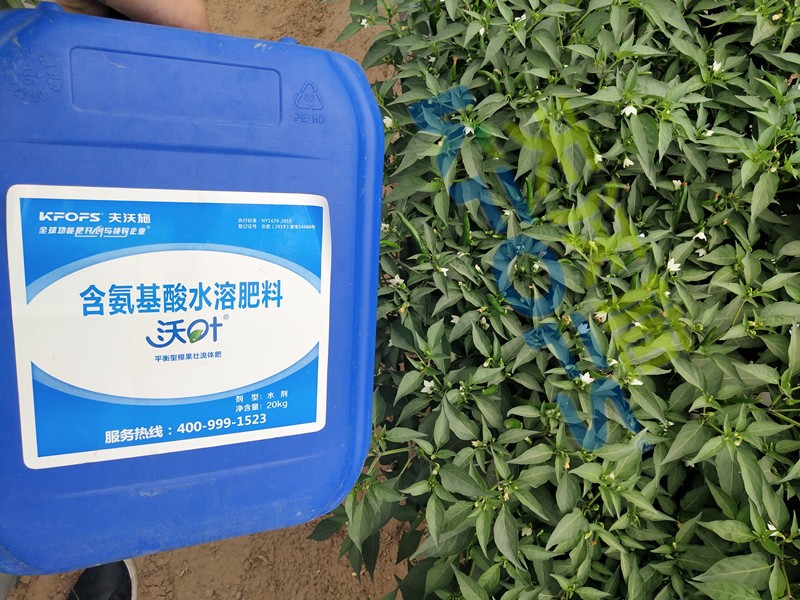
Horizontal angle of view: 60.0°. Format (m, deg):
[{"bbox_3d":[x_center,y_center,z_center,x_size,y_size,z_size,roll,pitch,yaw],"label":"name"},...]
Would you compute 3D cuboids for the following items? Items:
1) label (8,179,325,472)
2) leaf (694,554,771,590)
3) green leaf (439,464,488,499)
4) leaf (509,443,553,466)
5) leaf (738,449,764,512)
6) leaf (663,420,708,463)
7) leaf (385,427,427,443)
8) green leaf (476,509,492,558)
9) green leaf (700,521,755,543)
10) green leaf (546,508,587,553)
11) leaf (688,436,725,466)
[{"bbox_3d":[-0.152,0.017,0.494,0.213,0.187,0.008,-3,12,-26],"label":"label"},{"bbox_3d":[0.354,0.290,0.740,0.078,0.015,0.039,-18,61,15],"label":"leaf"},{"bbox_3d":[0.074,0.206,0.772,0.060,0.014,0.028,26,66,16],"label":"green leaf"},{"bbox_3d":[0.152,0.183,0.810,0.053,0.011,0.022,-19,66,17],"label":"leaf"},{"bbox_3d":[0.400,0.205,0.790,0.026,0.014,0.086,-24,98,2],"label":"leaf"},{"bbox_3d":[0.320,0.161,0.782,0.070,0.014,0.027,-41,62,-10],"label":"leaf"},{"bbox_3d":[0.008,0.169,0.860,0.056,0.011,0.021,-1,68,-17],"label":"leaf"},{"bbox_3d":[0.098,0.266,0.790,0.019,0.060,0.011,-4,11,1],"label":"green leaf"},{"bbox_3d":[0.341,0.240,0.722,0.051,0.014,0.019,13,58,18],"label":"green leaf"},{"bbox_3d":[0.176,0.248,0.743,0.059,0.014,0.025,-42,63,-16],"label":"green leaf"},{"bbox_3d":[0.341,0.168,0.770,0.048,0.011,0.021,-45,65,12],"label":"leaf"}]

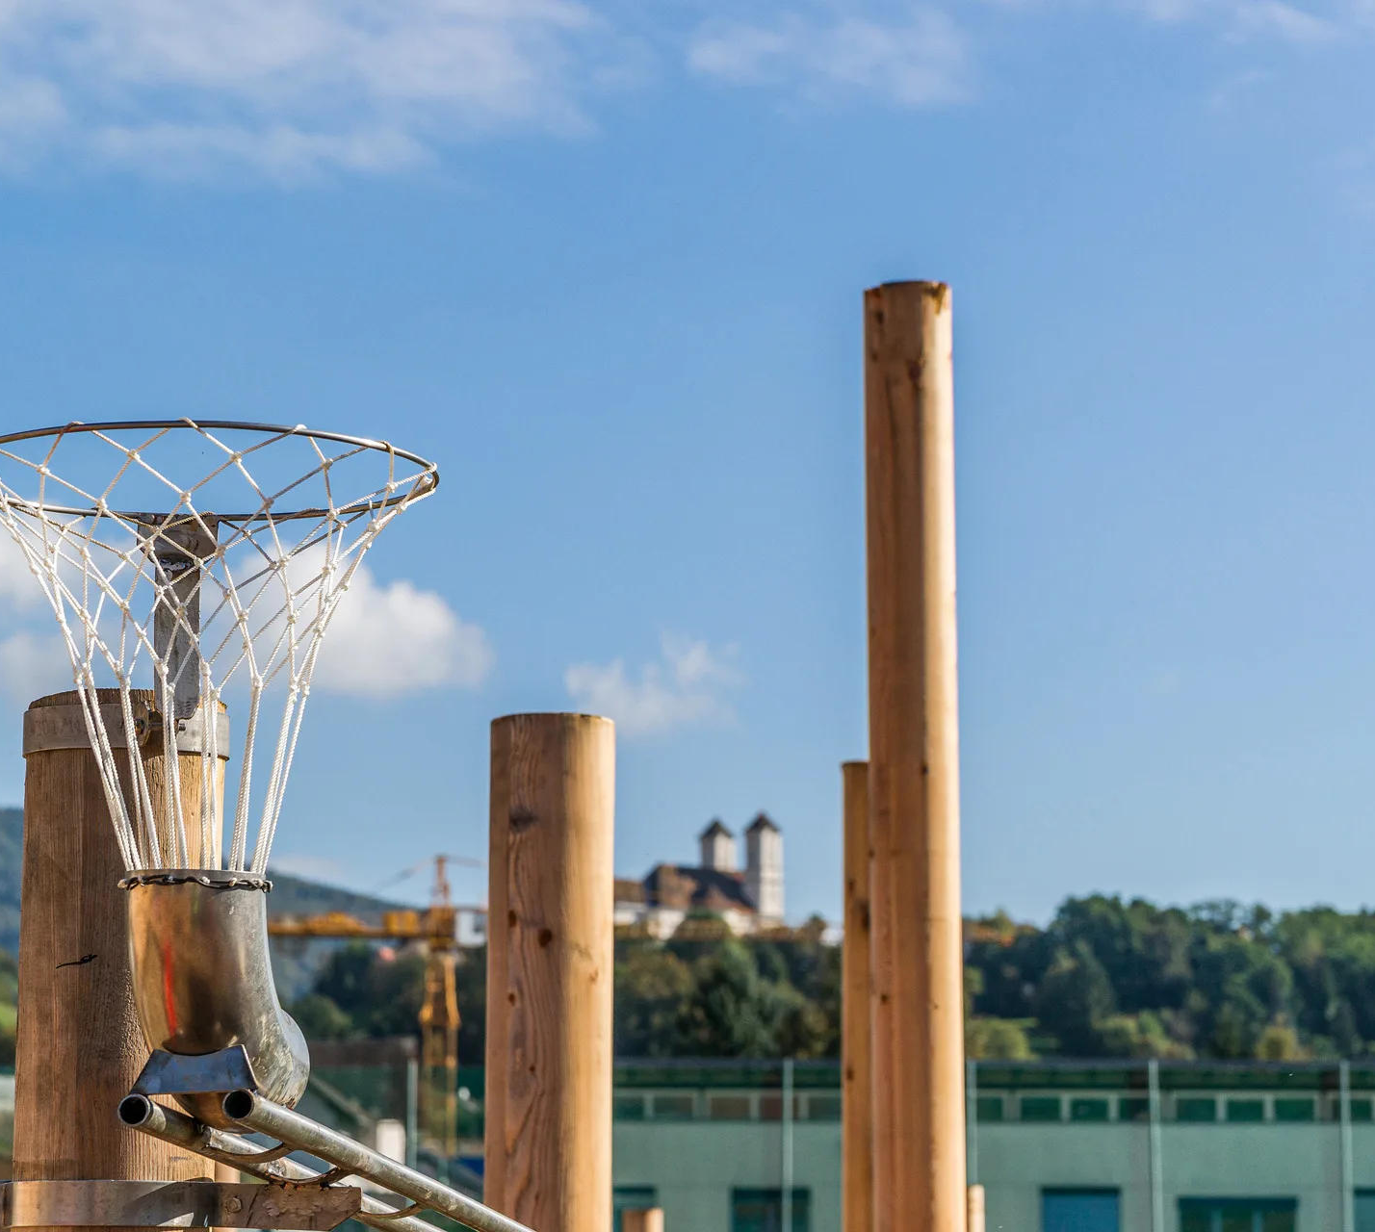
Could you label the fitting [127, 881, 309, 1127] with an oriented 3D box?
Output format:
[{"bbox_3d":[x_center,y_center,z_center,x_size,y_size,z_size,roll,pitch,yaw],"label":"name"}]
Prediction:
[{"bbox_3d":[-0.461,0.376,3.703,0.138,0.245,0.195,-4,-10,23],"label":"fitting"}]

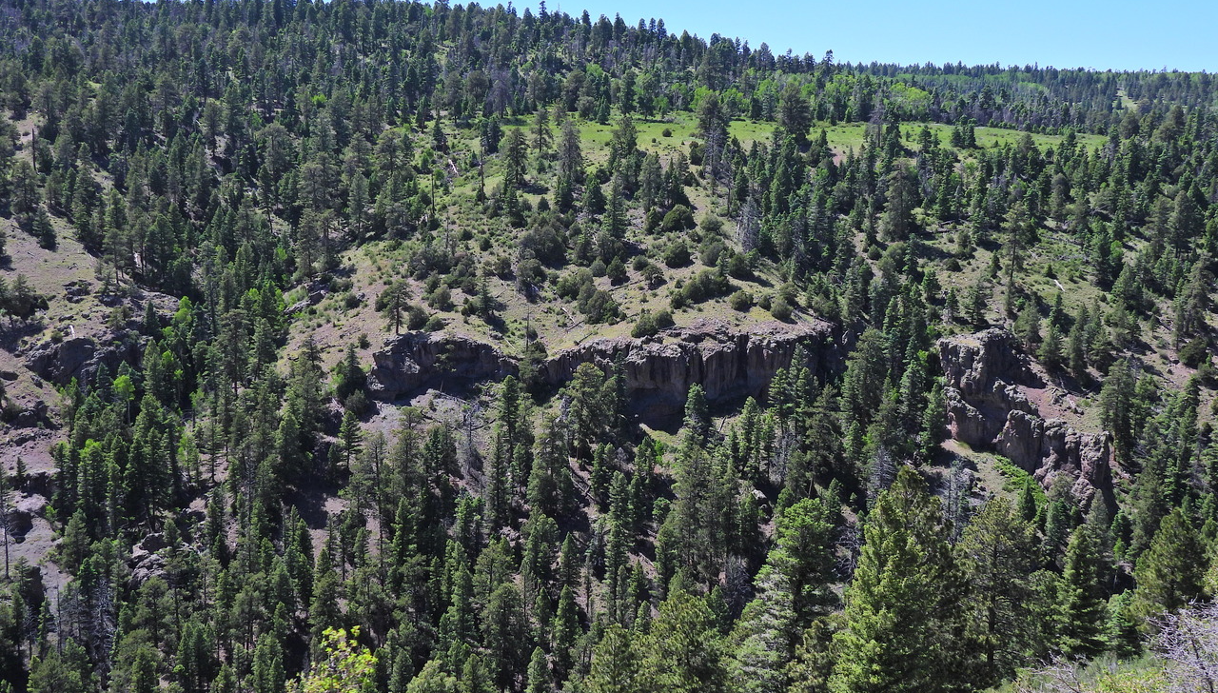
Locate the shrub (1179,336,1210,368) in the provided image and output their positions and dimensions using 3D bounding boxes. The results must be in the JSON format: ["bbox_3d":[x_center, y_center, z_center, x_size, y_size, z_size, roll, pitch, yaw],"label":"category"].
[{"bbox_3d":[85.170,0.830,205.000,4.160,4.520,3.950,3,9,23],"label":"shrub"}]

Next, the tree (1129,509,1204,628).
[{"bbox_3d":[31.880,13.120,80.000,4.220,8.130,4.010,3,9,22],"label":"tree"}]

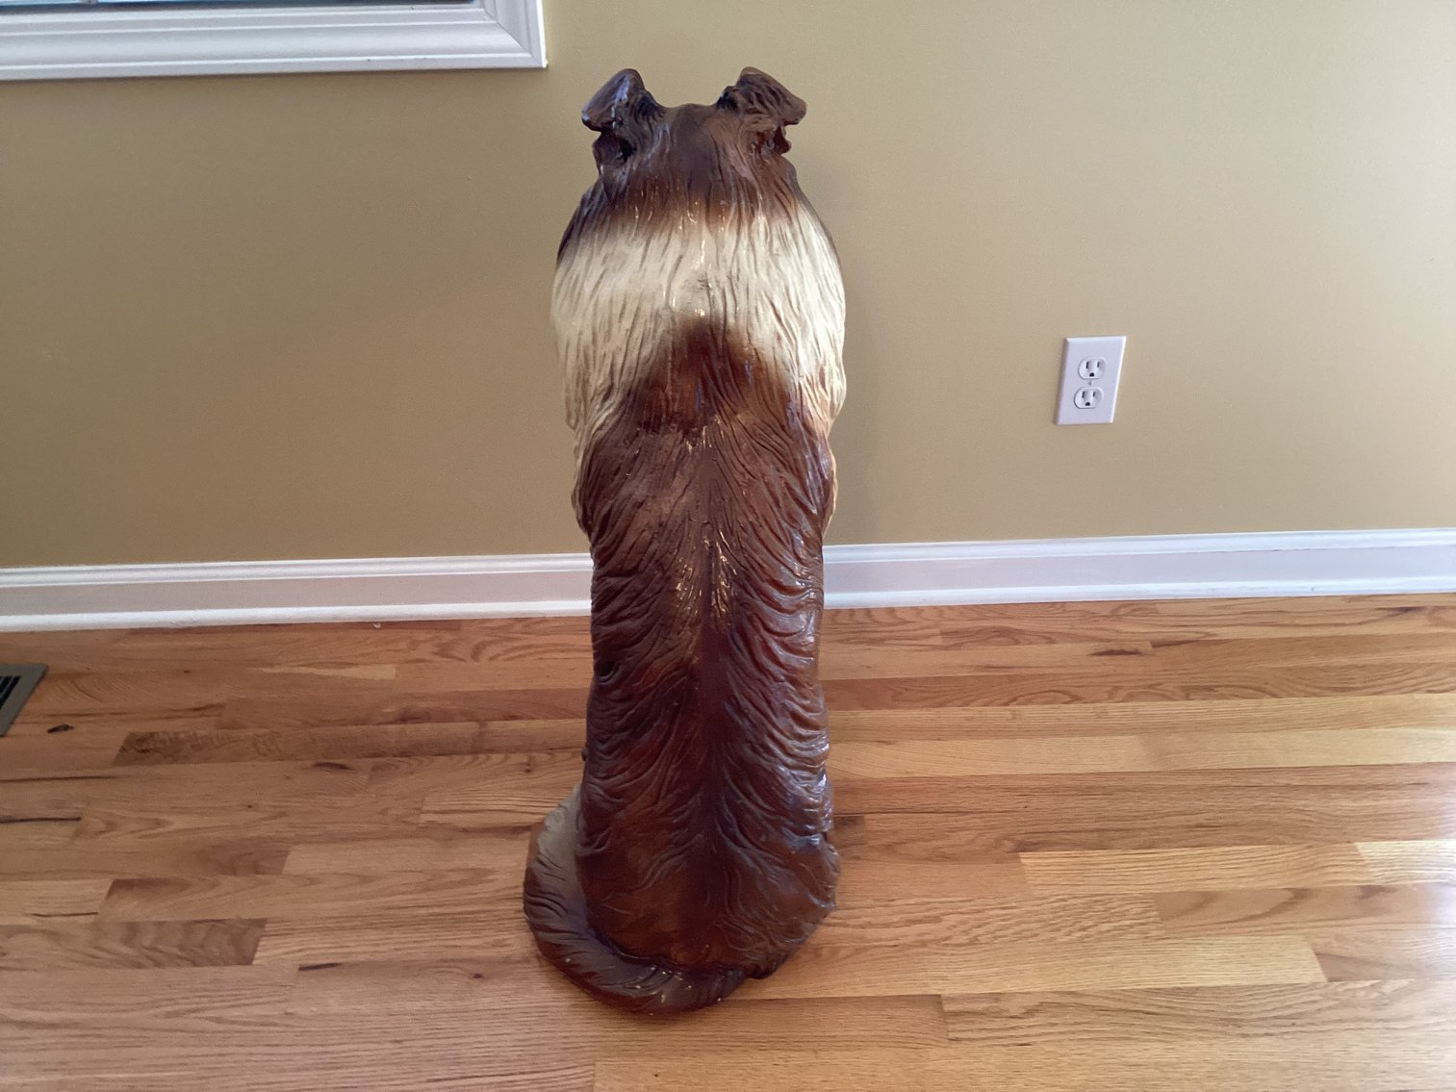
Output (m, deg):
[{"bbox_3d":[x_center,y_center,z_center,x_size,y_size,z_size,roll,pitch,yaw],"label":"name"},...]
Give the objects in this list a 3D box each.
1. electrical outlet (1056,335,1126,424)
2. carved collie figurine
[{"bbox_3d":[0.434,-0.195,1.560,0.070,0.115,0.008,-2,34,-1],"label":"electrical outlet"},{"bbox_3d":[-0.057,-0.014,1.161,0.300,0.785,0.465,-4,34,-4],"label":"carved collie figurine"}]

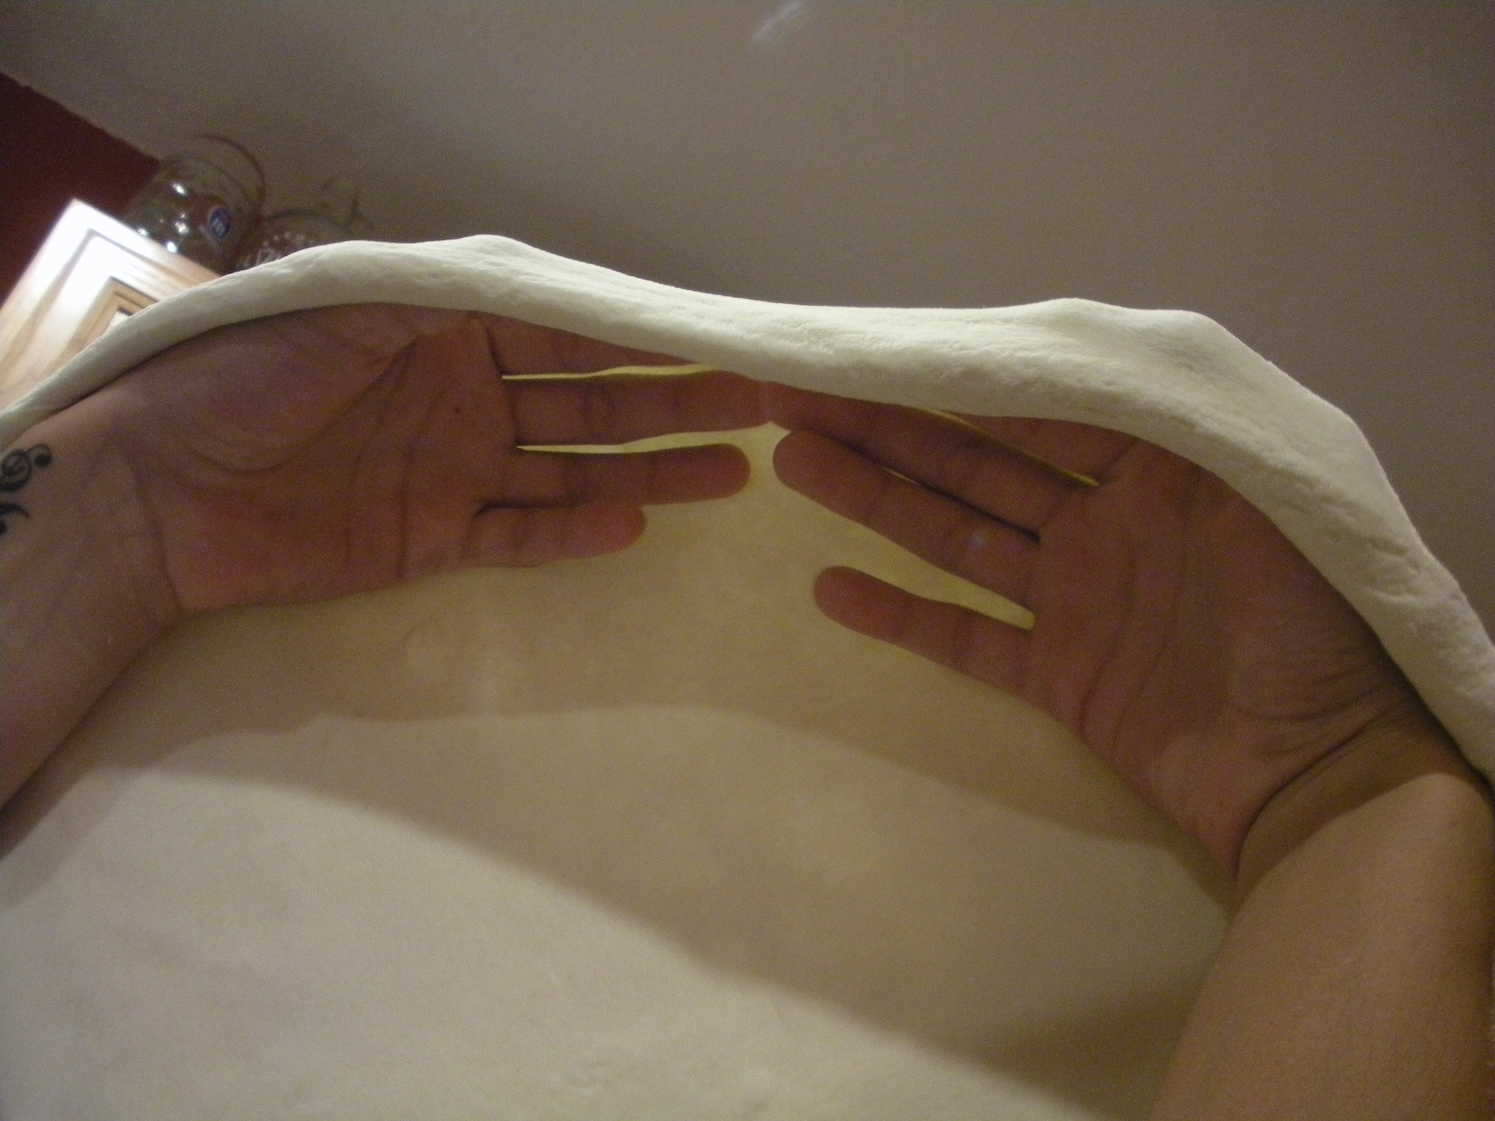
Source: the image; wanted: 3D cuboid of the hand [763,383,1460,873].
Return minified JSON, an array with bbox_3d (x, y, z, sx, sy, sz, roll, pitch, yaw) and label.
[{"bbox_3d":[0.084,-0.005,0.377,0.171,0.057,0.091,35,-80,10],"label":"hand"}]

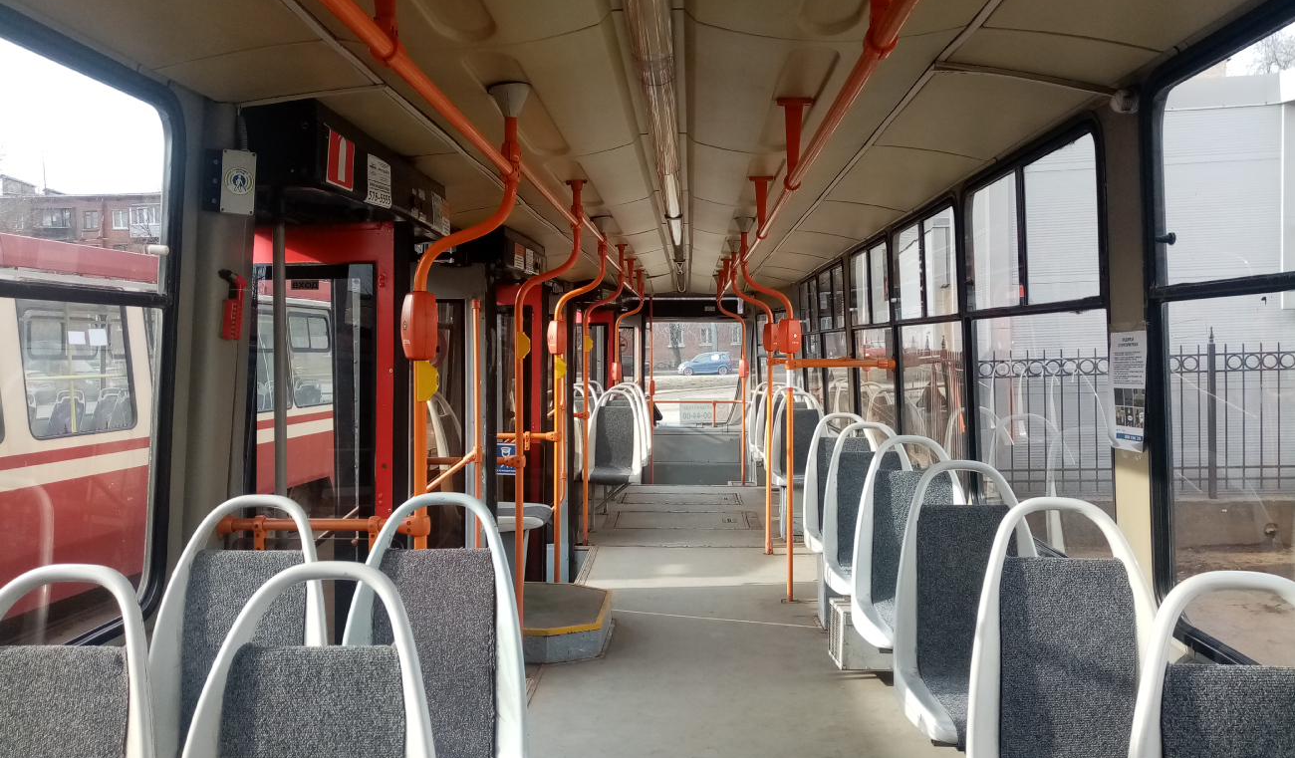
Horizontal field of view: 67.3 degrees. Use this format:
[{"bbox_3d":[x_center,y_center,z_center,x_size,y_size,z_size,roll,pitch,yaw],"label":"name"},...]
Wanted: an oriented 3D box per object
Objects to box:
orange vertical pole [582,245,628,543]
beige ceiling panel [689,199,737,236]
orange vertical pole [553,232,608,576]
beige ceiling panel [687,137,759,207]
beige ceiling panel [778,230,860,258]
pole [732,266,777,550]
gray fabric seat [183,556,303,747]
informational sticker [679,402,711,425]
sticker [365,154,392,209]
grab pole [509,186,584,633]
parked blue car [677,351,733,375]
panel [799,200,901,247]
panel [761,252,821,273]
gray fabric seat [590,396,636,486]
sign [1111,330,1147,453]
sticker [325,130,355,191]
[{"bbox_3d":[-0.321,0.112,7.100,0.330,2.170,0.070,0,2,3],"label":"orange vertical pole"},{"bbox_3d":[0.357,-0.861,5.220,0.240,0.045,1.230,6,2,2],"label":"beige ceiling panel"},{"bbox_3d":[-0.362,0.175,5.301,0.295,2.020,0.050,0,2,3],"label":"orange vertical pole"},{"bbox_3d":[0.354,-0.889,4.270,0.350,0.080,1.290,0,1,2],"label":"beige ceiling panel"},{"bbox_3d":[1.119,-0.886,6.450,0.410,0.055,1.230,5,2,2],"label":"beige ceiling panel"},{"bbox_3d":[0.728,0.198,6.670,0.315,1.985,0.050,0,1,2],"label":"pole"},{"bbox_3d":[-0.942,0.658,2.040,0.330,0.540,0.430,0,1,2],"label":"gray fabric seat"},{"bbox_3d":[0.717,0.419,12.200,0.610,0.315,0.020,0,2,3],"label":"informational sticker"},{"bbox_3d":[-0.874,-0.651,3.203,0.010,0.152,0.225,0,2,3],"label":"sticker"},{"bbox_3d":[-0.425,0.208,4.260,0.299,2.143,0.060,0,2,2],"label":"grab pole"},{"bbox_3d":[3.947,-1.023,66.000,3.800,1.550,1.680,0,2,-5],"label":"parked blue car"},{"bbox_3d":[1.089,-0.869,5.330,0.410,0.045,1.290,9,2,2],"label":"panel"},{"bbox_3d":[1.230,-0.962,8.100,0.430,0.070,1.270,0,1,2],"label":"panel"},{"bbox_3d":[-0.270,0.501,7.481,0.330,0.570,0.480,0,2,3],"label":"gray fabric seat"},{"bbox_3d":[1.223,0.030,2.490,0.012,0.297,0.208,-3,2,3],"label":"sign"},{"bbox_3d":[-0.888,-0.629,2.820,0.010,0.150,0.180,0,2,6],"label":"sticker"}]

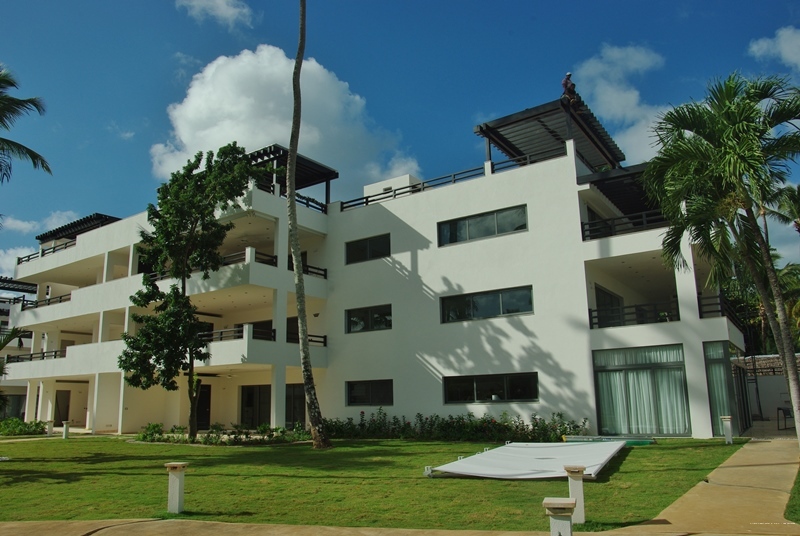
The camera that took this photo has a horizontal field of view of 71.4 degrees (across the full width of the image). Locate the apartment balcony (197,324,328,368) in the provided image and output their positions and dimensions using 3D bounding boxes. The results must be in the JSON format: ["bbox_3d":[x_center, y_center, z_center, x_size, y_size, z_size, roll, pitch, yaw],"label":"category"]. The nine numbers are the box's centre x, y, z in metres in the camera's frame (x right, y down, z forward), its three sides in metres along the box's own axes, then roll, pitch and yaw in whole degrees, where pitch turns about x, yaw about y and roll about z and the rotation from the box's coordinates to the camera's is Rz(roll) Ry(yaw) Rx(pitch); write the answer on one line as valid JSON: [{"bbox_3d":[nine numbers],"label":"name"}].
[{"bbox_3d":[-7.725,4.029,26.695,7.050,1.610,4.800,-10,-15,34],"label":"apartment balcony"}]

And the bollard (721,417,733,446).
[{"bbox_3d":[9.176,4.555,15.606,0.270,0.750,0.270,-10,-16,32],"label":"bollard"}]

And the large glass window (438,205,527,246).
[{"bbox_3d":[3.297,-1.645,22.532,3.939,1.068,0.140,-10,-16,32],"label":"large glass window"}]

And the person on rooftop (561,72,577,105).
[{"bbox_3d":[6.329,-6.743,20.900,0.500,1.100,0.500,-10,-16,32],"label":"person on rooftop"}]

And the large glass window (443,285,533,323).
[{"bbox_3d":[3.353,1.476,21.778,3.939,1.073,0.140,-10,-16,32],"label":"large glass window"}]

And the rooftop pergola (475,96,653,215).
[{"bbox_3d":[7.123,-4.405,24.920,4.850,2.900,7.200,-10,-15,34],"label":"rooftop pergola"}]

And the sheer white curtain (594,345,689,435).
[{"bbox_3d":[7.921,4.061,18.236,2.750,2.750,0.150,-10,-16,32],"label":"sheer white curtain"}]

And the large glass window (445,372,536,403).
[{"bbox_3d":[3.485,4.721,21.589,4.030,1.110,0.160,-10,-15,34],"label":"large glass window"}]

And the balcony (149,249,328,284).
[{"bbox_3d":[-8.287,0.927,27.752,8.250,1.570,4.800,-10,-15,34],"label":"balcony"}]

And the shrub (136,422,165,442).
[{"bbox_3d":[-10.000,6.593,22.300,0.950,0.780,0.850,-10,-16,32],"label":"shrub"}]

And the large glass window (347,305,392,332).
[{"bbox_3d":[-1.367,2.291,24.802,2.551,1.073,0.140,-10,-16,32],"label":"large glass window"}]

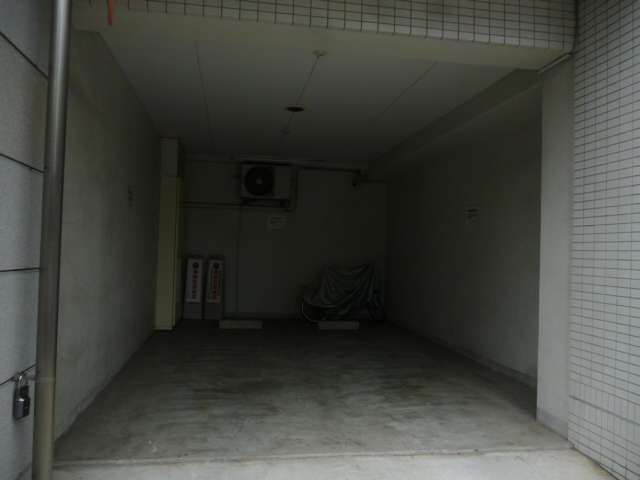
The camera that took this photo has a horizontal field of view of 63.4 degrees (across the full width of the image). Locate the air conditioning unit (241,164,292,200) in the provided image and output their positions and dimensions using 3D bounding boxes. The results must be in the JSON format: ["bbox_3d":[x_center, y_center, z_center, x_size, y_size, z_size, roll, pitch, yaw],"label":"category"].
[{"bbox_3d":[-0.855,-0.892,8.161,0.775,0.540,0.290,2,-2,-10],"label":"air conditioning unit"}]

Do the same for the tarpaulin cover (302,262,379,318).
[{"bbox_3d":[0.372,0.824,8.197,1.370,0.970,0.500,2,-2,-10],"label":"tarpaulin cover"}]

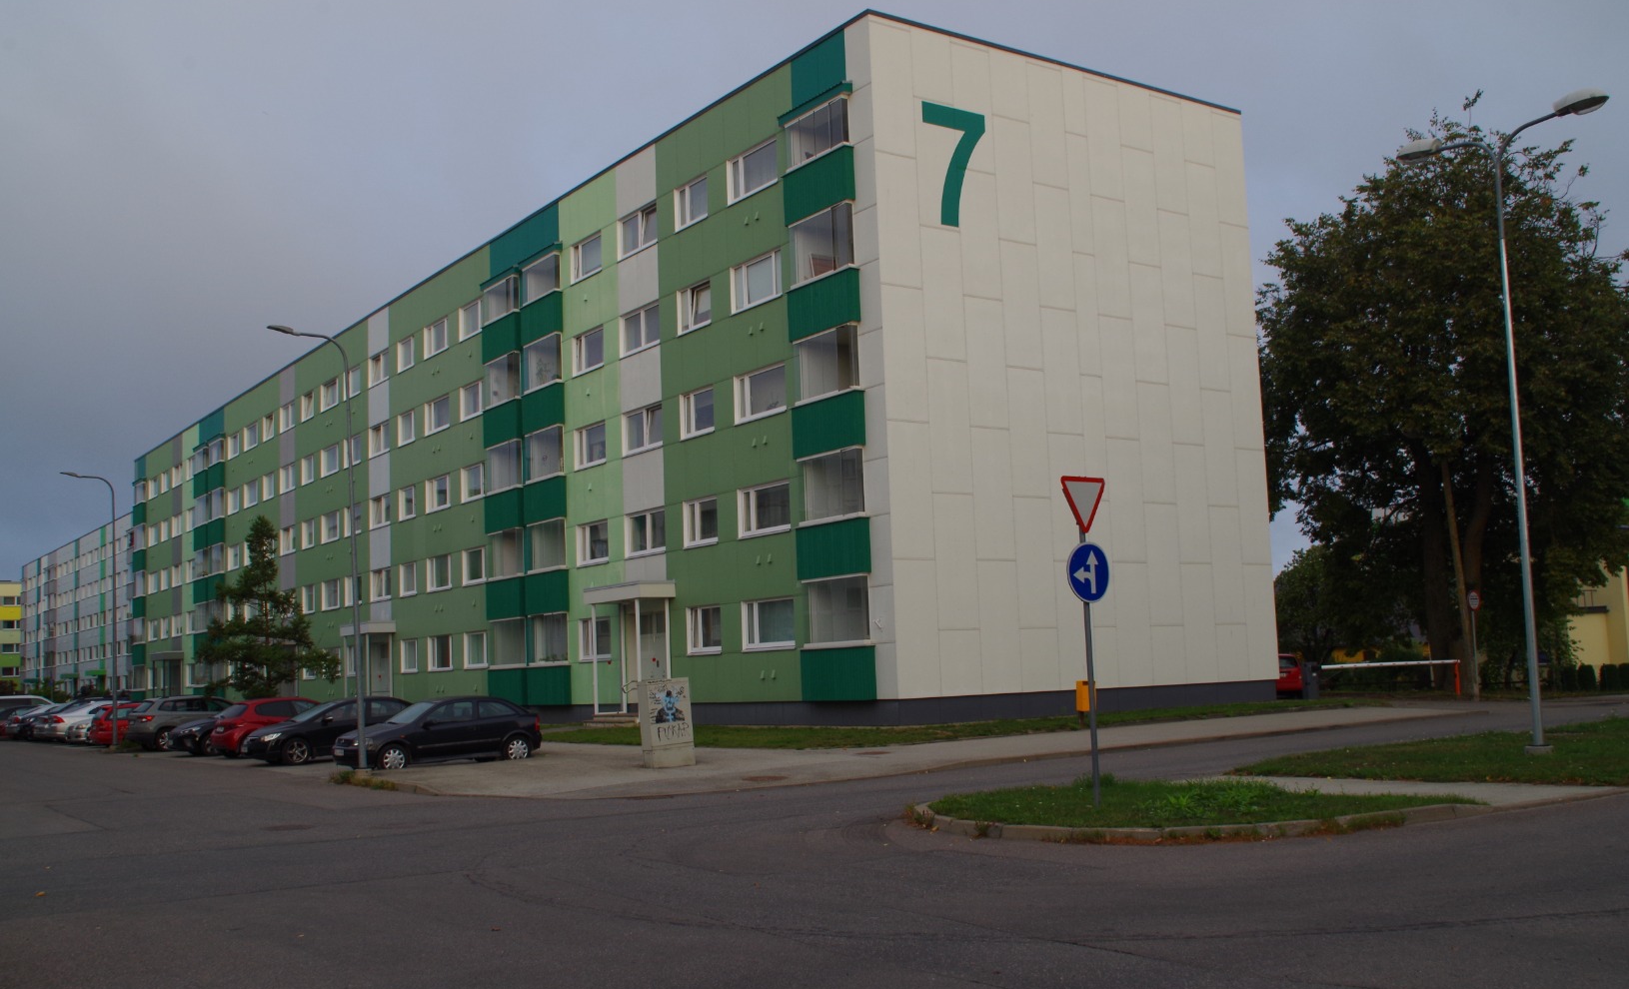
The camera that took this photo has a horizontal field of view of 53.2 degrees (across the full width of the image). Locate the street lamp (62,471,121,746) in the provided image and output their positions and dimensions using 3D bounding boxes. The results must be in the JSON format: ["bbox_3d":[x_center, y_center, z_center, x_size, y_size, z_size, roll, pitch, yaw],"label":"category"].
[{"bbox_3d":[-22.331,3.521,50.051,1.700,8.500,0.280,2,-8,-34],"label":"street lamp"}]

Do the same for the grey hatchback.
[{"bbox_3d":[-18.850,7.050,50.100,4.380,1.600,1.840,3,-8,-37],"label":"grey hatchback"}]

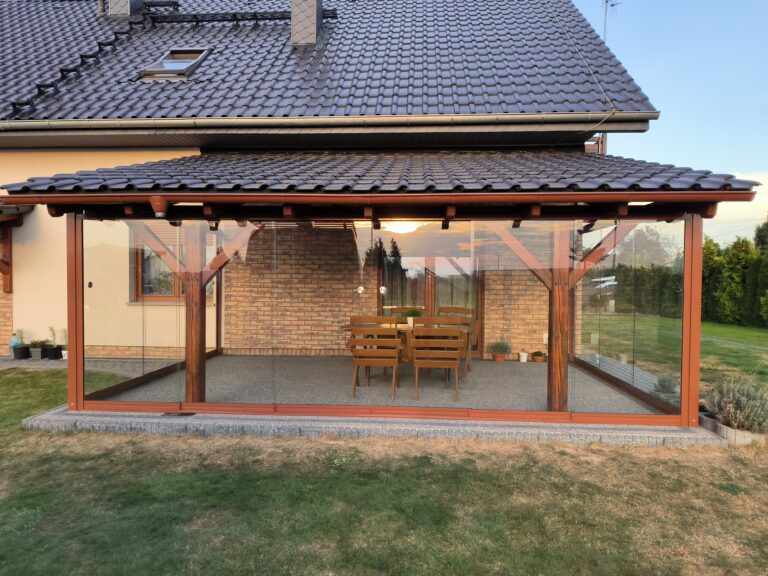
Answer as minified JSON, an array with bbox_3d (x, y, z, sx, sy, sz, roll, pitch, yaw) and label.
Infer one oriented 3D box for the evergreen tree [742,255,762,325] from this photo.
[{"bbox_3d":[13.088,0.078,18.874,0.800,2.500,0.800,1,1,4],"label":"evergreen tree"}]

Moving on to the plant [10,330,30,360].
[{"bbox_3d":[-6.877,1.055,10.094,0.320,0.540,0.310,1,1,4],"label":"plant"}]

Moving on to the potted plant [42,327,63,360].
[{"bbox_3d":[-6.238,1.025,10.064,0.310,0.610,0.300,1,1,4],"label":"potted plant"}]

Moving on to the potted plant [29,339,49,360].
[{"bbox_3d":[-6.500,1.139,10.046,0.330,0.380,0.280,1,1,4],"label":"potted plant"}]

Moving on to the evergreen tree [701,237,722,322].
[{"bbox_3d":[12.624,-0.351,20.566,1.100,3.280,1.050,1,1,4],"label":"evergreen tree"}]

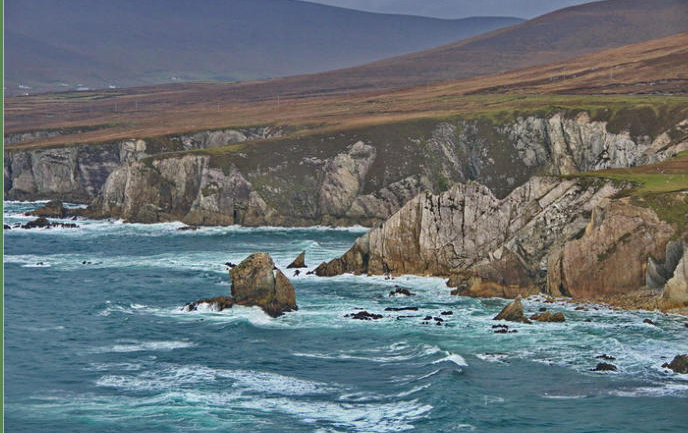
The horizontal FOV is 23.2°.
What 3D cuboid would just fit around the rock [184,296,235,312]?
[{"bbox_3d":[-21.840,14.030,271.720,8.060,2.260,4.030,0,4,-5],"label":"rock"}]

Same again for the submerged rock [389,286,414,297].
[{"bbox_3d":[9.940,12.870,289.160,4.470,1.900,2.910,0,4,2],"label":"submerged rock"}]

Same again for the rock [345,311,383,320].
[{"bbox_3d":[3.060,15.390,262.230,5.910,1.020,3.550,0,4,1],"label":"rock"}]

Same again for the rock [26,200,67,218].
[{"bbox_3d":[-83.310,-2.320,468.530,11.110,4.610,7.780,-1,4,-10],"label":"rock"}]

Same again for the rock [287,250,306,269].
[{"bbox_3d":[-9.520,8.580,335.260,3.990,3.360,2.990,0,4,-2],"label":"rock"}]

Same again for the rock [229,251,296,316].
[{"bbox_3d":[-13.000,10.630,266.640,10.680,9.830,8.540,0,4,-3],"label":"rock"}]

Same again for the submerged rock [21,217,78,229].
[{"bbox_3d":[-75.690,1.610,430.050,14.800,2.710,6.220,-1,4,-10],"label":"submerged rock"}]

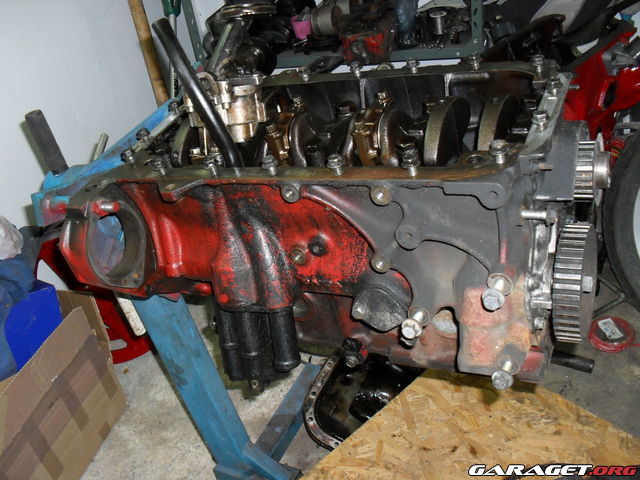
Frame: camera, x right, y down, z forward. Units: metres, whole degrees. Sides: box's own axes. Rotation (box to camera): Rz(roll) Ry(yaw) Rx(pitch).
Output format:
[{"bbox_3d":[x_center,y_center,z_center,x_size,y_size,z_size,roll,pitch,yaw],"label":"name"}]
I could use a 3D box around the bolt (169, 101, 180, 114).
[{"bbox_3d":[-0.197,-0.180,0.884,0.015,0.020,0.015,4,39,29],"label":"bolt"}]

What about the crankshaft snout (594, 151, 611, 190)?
[{"bbox_3d":[0.275,-0.068,0.628,0.013,0.035,0.035,4,40,29],"label":"crankshaft snout"}]

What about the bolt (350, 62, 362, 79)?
[{"bbox_3d":[0.046,-0.208,0.798,0.015,0.022,0.015,4,40,29],"label":"bolt"}]

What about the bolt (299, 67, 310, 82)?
[{"bbox_3d":[-0.020,-0.212,0.837,0.015,0.022,0.015,4,40,29],"label":"bolt"}]

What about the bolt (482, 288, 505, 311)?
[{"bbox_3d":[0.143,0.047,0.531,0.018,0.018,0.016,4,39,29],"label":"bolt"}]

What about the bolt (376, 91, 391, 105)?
[{"bbox_3d":[0.070,-0.157,0.714,0.015,0.015,0.015,4,40,29],"label":"bolt"}]

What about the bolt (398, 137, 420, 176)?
[{"bbox_3d":[0.083,-0.074,0.587,0.016,0.030,0.016,4,39,29],"label":"bolt"}]

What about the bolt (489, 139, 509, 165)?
[{"bbox_3d":[0.147,-0.070,0.529,0.016,0.021,0.016,4,39,29],"label":"bolt"}]

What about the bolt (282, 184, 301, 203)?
[{"bbox_3d":[-0.030,-0.047,0.652,0.020,0.020,0.013,4,39,29],"label":"bolt"}]

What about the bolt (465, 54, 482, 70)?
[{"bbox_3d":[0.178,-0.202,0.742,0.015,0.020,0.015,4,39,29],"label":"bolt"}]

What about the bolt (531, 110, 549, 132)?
[{"bbox_3d":[0.190,-0.101,0.555,0.015,0.019,0.015,4,39,29],"label":"bolt"}]

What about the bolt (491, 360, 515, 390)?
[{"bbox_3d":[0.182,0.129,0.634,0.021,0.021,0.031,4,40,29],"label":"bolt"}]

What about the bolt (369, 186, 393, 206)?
[{"bbox_3d":[0.057,-0.041,0.604,0.020,0.020,0.013,4,39,29],"label":"bolt"}]

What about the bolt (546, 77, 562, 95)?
[{"bbox_3d":[0.218,-0.140,0.600,0.015,0.018,0.015,4,39,29],"label":"bolt"}]

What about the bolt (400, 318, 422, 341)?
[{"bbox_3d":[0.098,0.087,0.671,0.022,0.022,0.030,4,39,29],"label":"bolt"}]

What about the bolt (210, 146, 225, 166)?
[{"bbox_3d":[-0.110,-0.089,0.694,0.013,0.019,0.013,4,39,29],"label":"bolt"}]

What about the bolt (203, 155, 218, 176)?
[{"bbox_3d":[-0.107,-0.073,0.649,0.015,0.022,0.015,4,39,29],"label":"bolt"}]

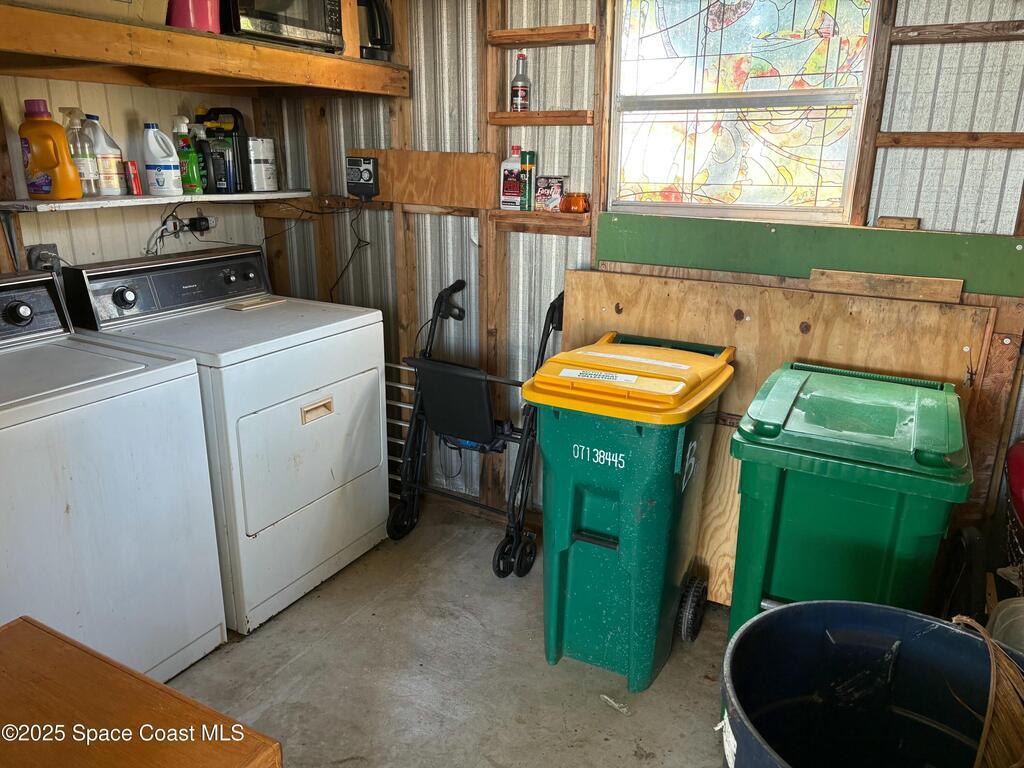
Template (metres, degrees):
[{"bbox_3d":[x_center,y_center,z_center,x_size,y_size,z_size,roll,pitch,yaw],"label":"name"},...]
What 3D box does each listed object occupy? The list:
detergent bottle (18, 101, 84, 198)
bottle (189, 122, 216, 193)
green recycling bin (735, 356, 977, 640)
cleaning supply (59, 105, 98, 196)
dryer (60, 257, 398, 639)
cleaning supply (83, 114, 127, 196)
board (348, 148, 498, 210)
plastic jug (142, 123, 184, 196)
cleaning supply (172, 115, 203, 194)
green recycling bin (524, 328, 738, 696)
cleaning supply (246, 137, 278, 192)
[{"bbox_3d":[-1.485,-0.752,2.477,0.170,0.312,0.105,2,17,5],"label":"detergent bottle"},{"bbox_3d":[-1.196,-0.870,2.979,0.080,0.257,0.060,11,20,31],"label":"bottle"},{"bbox_3d":[0.874,0.452,2.059,0.500,0.910,0.585,10,19,27],"label":"green recycling bin"},{"bbox_3d":[-1.435,-0.766,2.561,0.110,0.286,0.078,-15,23,-42],"label":"cleaning supply"},{"bbox_3d":[-0.951,0.126,2.745,0.680,1.100,0.737,10,19,28],"label":"dryer"},{"bbox_3d":[-1.427,-0.797,2.695,0.135,0.267,0.097,-10,20,-32],"label":"cleaning supply"},{"bbox_3d":[-0.354,-0.794,2.966,0.696,0.194,0.020,10,19,28],"label":"board"},{"bbox_3d":[-1.280,-0.825,2.829,0.122,0.256,0.090,-1,17,-7],"label":"plastic jug"},{"bbox_3d":[-1.224,-0.865,2.909,0.095,0.288,0.060,6,18,17],"label":"cleaning supply"},{"bbox_3d":[0.364,0.355,2.329,0.470,0.930,0.580,10,19,27],"label":"green recycling bin"},{"bbox_3d":[-1.038,-0.916,3.212,0.068,0.217,0.085,10,19,28],"label":"cleaning supply"}]

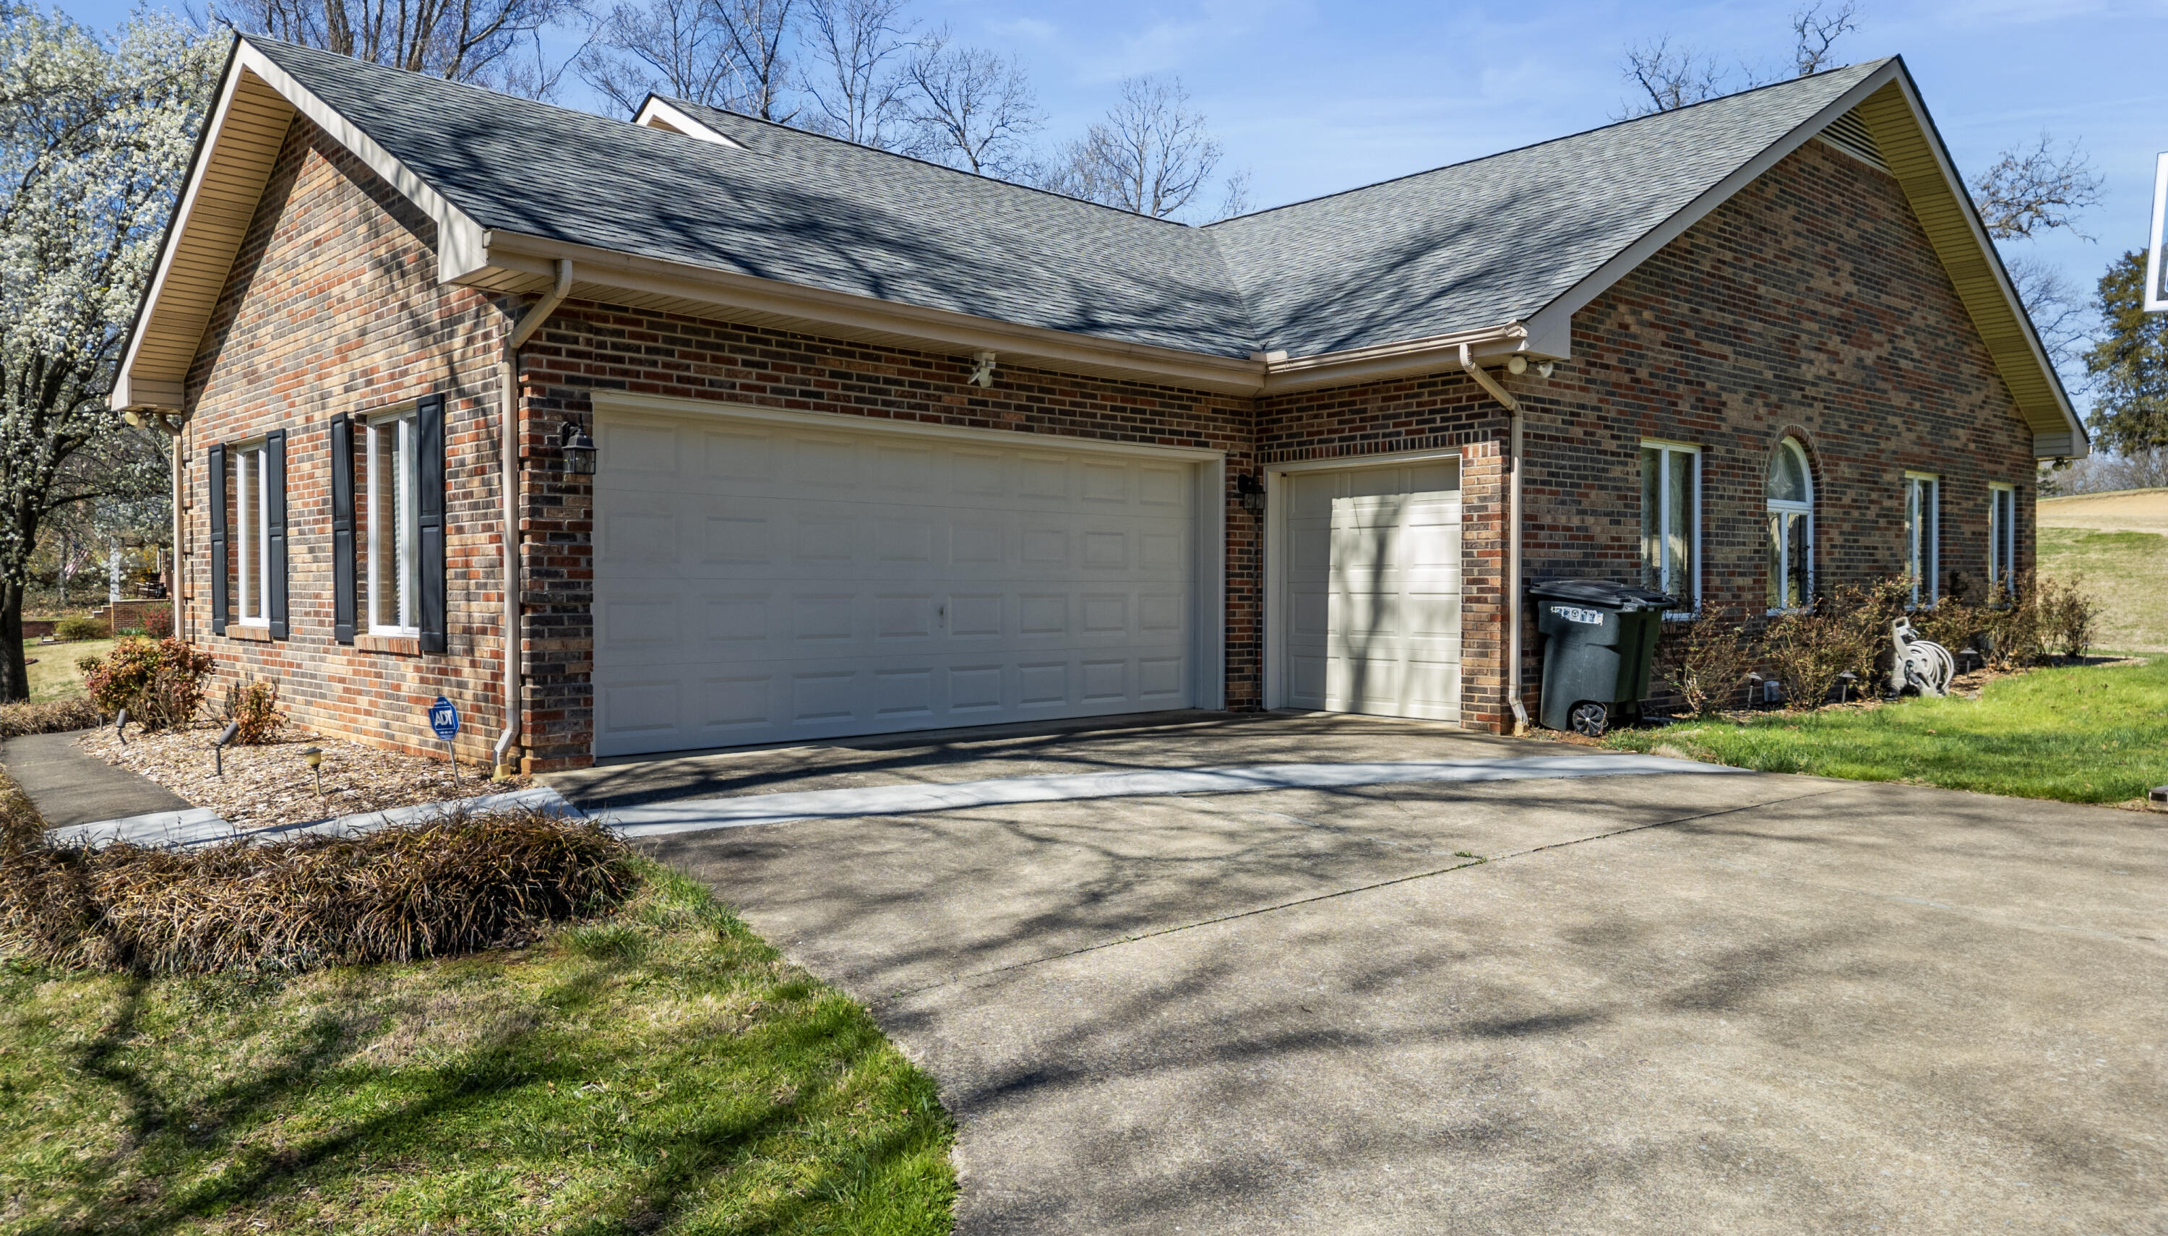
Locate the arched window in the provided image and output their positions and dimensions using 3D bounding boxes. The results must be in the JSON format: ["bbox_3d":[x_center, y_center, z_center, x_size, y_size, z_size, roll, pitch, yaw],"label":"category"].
[{"bbox_3d":[6.884,-0.898,14.714,1.300,1.745,0.120,-1,2,-43],"label":"arched window"}]

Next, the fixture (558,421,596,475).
[{"bbox_3d":[-2.859,-0.961,8.449,0.170,0.320,0.230,-1,2,-43],"label":"fixture"}]

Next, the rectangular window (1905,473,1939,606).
[{"bbox_3d":[9.611,-0.858,17.297,1.330,1.560,0.120,-1,2,-43],"label":"rectangular window"}]

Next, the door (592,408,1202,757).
[{"bbox_3d":[-0.895,-0.271,10.633,5.510,2.145,0.220,-1,2,-43],"label":"door"}]

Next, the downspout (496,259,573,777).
[{"bbox_3d":[-3.001,-0.484,8.160,0.240,2.810,0.750,-1,2,-43],"label":"downspout"}]

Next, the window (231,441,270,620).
[{"bbox_3d":[-6.806,-0.690,12.410,0.120,1.531,1.300,-1,2,-43],"label":"window"}]

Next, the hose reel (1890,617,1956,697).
[{"bbox_3d":[8.263,0.381,14.800,0.500,0.810,0.500,-1,2,-43],"label":"hose reel"}]

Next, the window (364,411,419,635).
[{"bbox_3d":[-4.569,-0.639,10.046,0.120,1.531,1.290,-1,2,-43],"label":"window"}]

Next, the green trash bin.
[{"bbox_3d":[3.819,0.299,11.142,0.620,1.110,0.820,-1,2,-43],"label":"green trash bin"}]

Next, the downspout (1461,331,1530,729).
[{"bbox_3d":[3.006,-0.542,10.817,0.780,2.810,0.220,-1,2,-43],"label":"downspout"}]

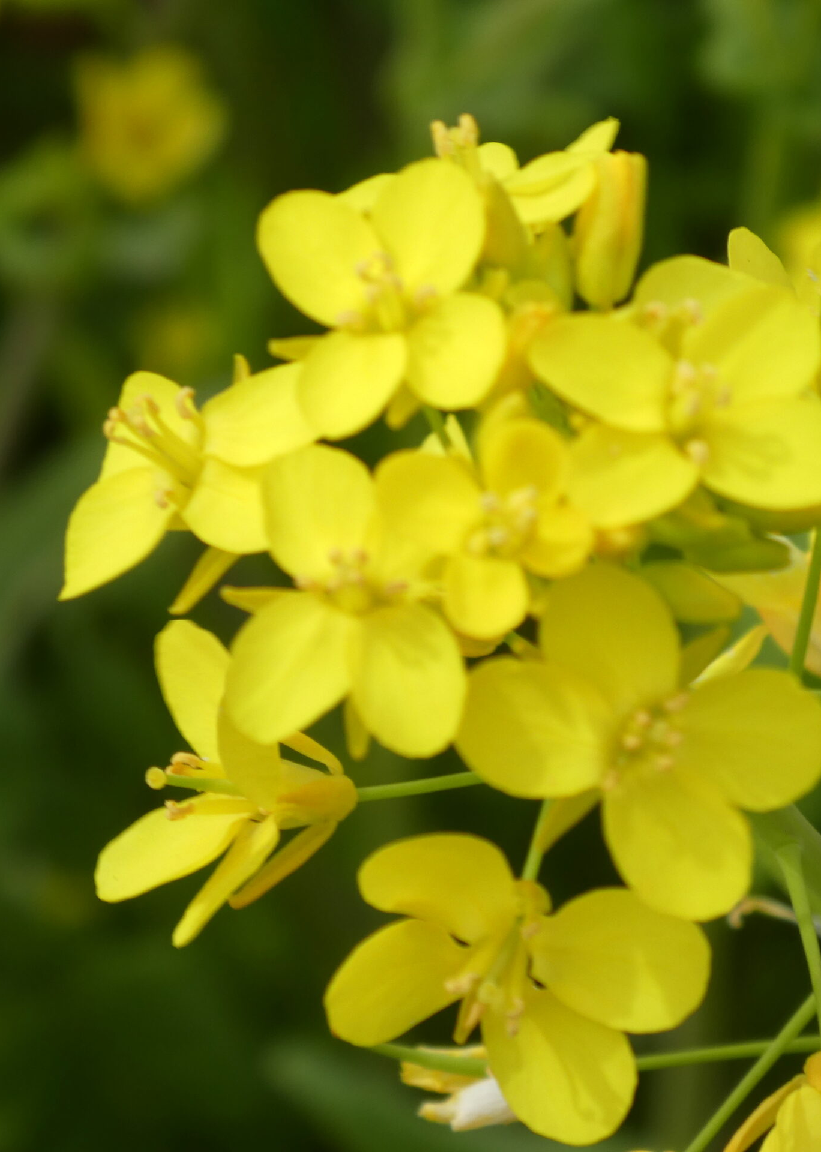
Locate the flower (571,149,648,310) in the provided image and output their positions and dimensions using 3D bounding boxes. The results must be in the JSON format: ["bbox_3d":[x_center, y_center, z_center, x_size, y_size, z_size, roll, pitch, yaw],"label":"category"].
[{"bbox_3d":[0.011,-0.019,0.476,0.004,0.009,0.004,6,7,0],"label":"flower"}]

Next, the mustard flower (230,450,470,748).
[{"bbox_3d":[-0.004,0.001,0.472,0.013,0.017,0.007,2,-14,9],"label":"mustard flower"}]

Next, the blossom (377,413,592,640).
[{"bbox_3d":[0.004,-0.003,0.471,0.011,0.012,0.007,-1,-12,-3],"label":"blossom"}]

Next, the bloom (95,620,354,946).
[{"bbox_3d":[-0.010,0.011,0.482,0.012,0.018,0.014,5,7,-25],"label":"bloom"}]

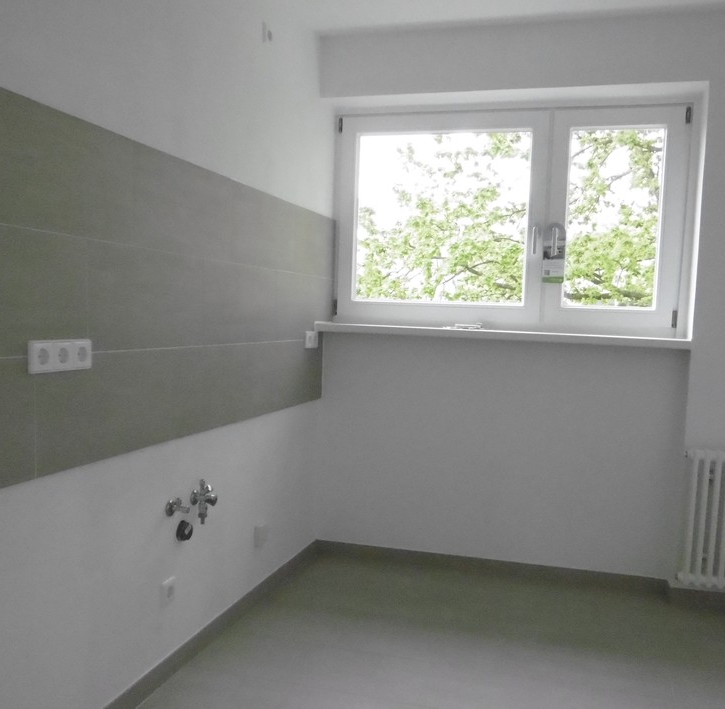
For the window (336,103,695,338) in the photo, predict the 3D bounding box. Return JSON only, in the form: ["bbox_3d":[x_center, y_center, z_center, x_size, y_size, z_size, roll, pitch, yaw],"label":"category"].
[{"bbox_3d":[0.680,-0.659,3.227,1.673,1.051,0.087,3,5,13],"label":"window"}]

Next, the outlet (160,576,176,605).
[{"bbox_3d":[-0.642,0.792,2.182,0.014,0.079,0.079,3,5,19],"label":"outlet"}]

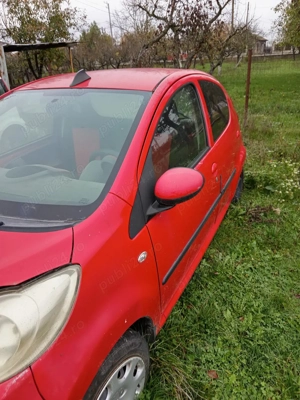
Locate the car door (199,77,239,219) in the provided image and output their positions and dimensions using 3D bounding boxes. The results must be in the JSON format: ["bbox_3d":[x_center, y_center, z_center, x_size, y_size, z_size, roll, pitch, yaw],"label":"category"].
[{"bbox_3d":[0.593,-0.501,2.409,0.250,1.090,0.810,8,30,26],"label":"car door"}]

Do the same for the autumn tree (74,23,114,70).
[{"bbox_3d":[-5.191,-13.835,26.135,3.900,5.340,3.600,-9,27,-7],"label":"autumn tree"}]

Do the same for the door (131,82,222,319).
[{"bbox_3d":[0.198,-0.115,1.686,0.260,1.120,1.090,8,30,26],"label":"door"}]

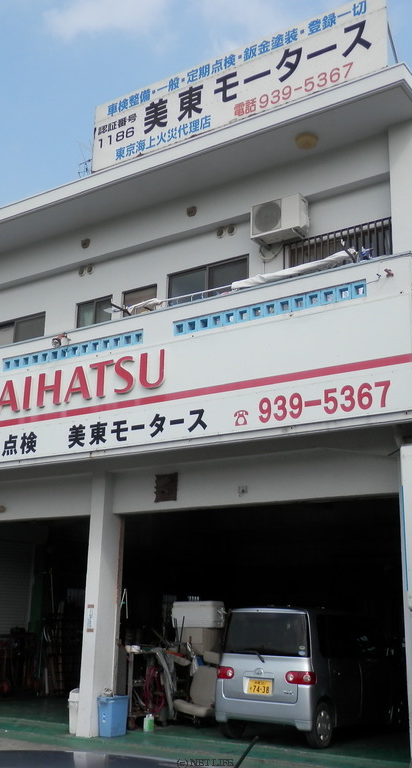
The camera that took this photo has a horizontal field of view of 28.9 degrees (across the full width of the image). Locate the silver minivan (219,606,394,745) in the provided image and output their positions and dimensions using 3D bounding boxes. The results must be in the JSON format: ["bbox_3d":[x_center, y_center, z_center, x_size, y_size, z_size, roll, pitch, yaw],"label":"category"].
[{"bbox_3d":[1.690,4.190,11.730,1.475,1.735,3.395,-10,-20,34],"label":"silver minivan"}]

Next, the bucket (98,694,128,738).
[{"bbox_3d":[-1.307,4.672,11.267,0.270,0.510,0.360,-9,-18,33],"label":"bucket"}]

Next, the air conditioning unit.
[{"bbox_3d":[1.079,-2.380,11.612,0.780,0.520,0.290,-9,-18,33],"label":"air conditioning unit"}]

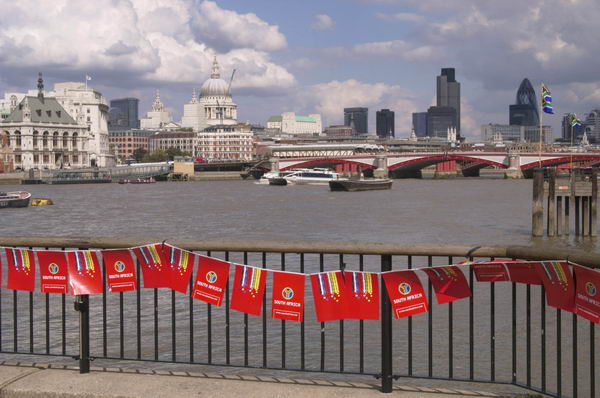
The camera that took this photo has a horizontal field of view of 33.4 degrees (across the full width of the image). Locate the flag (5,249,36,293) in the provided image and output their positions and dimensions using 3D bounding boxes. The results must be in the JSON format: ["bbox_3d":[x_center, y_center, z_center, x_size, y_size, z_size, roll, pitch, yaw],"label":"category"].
[{"bbox_3d":[-1.935,0.495,6.890,0.212,0.300,0.045,3,8,15],"label":"flag"}]

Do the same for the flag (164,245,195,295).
[{"bbox_3d":[-0.760,0.447,6.326,0.205,0.260,0.040,12,2,18],"label":"flag"}]

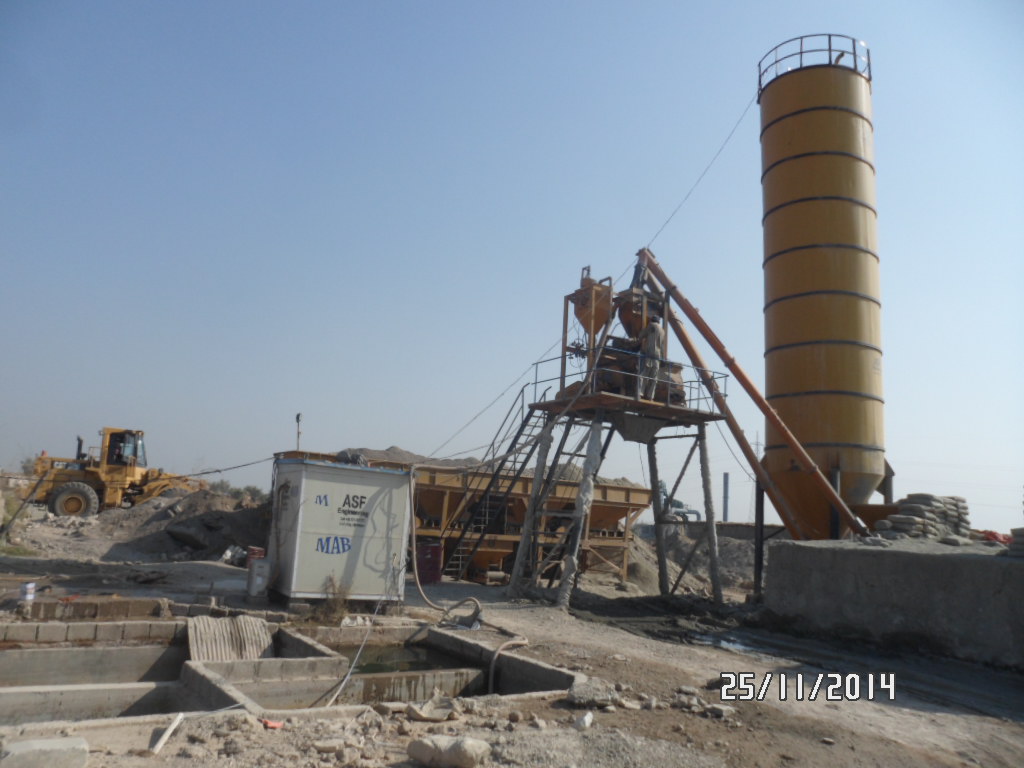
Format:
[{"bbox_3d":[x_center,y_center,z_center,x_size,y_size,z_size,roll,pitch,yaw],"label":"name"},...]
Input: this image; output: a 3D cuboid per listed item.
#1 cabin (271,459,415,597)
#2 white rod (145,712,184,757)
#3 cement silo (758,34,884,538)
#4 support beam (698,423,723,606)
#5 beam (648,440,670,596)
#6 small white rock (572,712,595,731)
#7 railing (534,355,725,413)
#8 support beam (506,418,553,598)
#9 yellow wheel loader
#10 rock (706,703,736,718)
[{"bbox_3d":[-3.216,2.709,14.326,2.069,2.325,1.625,9,-12,-31],"label":"cabin"},{"bbox_3d":[-2.232,2.269,5.009,0.035,0.035,0.613,3,-3,-8],"label":"white rod"},{"bbox_3d":[8.050,-1.952,20.076,2.850,13.900,2.850,3,-10,0],"label":"cement silo"},{"bbox_3d":[4.193,2.739,16.375,0.200,3.816,0.200,-1,-6,-38],"label":"support beam"},{"bbox_3d":[3.370,3.007,17.946,0.220,3.769,0.220,-1,-6,-38],"label":"beam"},{"bbox_3d":[0.550,2.556,5.870,0.140,0.125,0.120,3,-10,0],"label":"small white rock"},{"bbox_3d":[2.607,0.120,16.831,3.900,0.900,2.300,10,-13,-37],"label":"railing"},{"bbox_3d":[0.408,2.533,16.040,0.250,3.768,0.250,21,-18,-34],"label":"support beam"},{"bbox_3d":[-13.477,3.589,27.860,6.900,3.400,2.750,4,-10,-10],"label":"yellow wheel loader"},{"bbox_3d":[1.738,2.726,6.433,0.250,0.095,0.180,3,-10,0],"label":"rock"}]

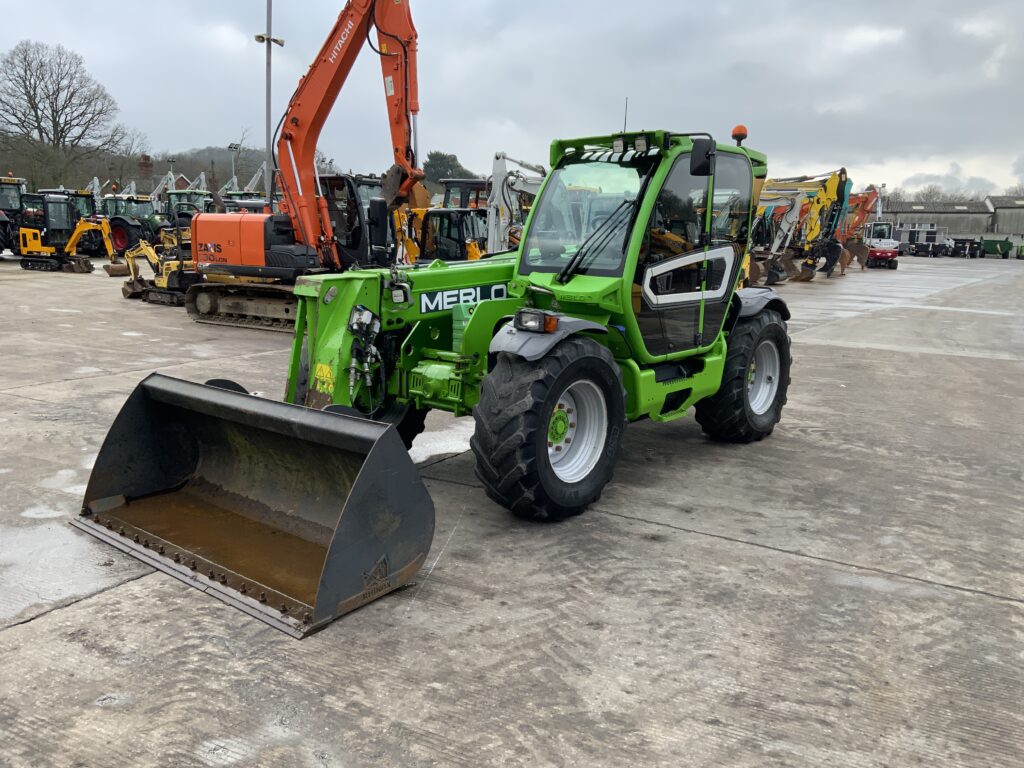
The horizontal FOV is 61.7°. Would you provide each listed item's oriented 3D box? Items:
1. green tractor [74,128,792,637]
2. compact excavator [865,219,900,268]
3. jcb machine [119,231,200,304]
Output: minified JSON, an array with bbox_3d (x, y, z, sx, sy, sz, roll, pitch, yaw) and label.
[{"bbox_3d":[0.035,-0.686,6.532,2.340,2.730,5.830,9,13,39],"label":"green tractor"},{"bbox_3d":[20.554,-7.792,48.257,1.720,2.520,3.700,3,10,11],"label":"compact excavator"},{"bbox_3d":[-8.072,-2.942,19.932,2.650,2.050,0.820,8,13,35],"label":"jcb machine"}]

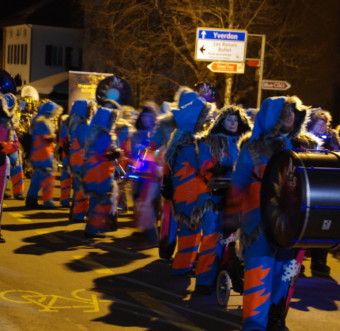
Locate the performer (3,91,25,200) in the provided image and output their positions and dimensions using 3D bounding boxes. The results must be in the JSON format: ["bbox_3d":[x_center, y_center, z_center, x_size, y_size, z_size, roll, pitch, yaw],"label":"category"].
[{"bbox_3d":[-2.636,-0.318,16.700,0.450,1.780,0.550,4,4,5],"label":"performer"}]

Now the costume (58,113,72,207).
[{"bbox_3d":[-1.674,-0.163,16.300,0.460,1.680,0.540,3,4,-6],"label":"costume"}]

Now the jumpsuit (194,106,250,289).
[{"bbox_3d":[0.489,0.308,9.300,0.540,1.750,0.420,2,4,-20],"label":"jumpsuit"}]

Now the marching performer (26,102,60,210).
[{"bbox_3d":[-2.096,-0.197,16.400,0.500,1.730,0.540,3,4,-6],"label":"marching performer"}]

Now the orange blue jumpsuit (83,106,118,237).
[{"bbox_3d":[-0.879,0.090,12.800,0.450,1.700,0.550,2,4,-21],"label":"orange blue jumpsuit"}]

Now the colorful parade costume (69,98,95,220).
[{"bbox_3d":[-1.301,-0.087,14.500,0.470,1.750,0.550,2,4,-16],"label":"colorful parade costume"}]

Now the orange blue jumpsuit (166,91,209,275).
[{"bbox_3d":[0.182,0.172,9.800,0.420,1.820,0.540,1,4,-30],"label":"orange blue jumpsuit"}]

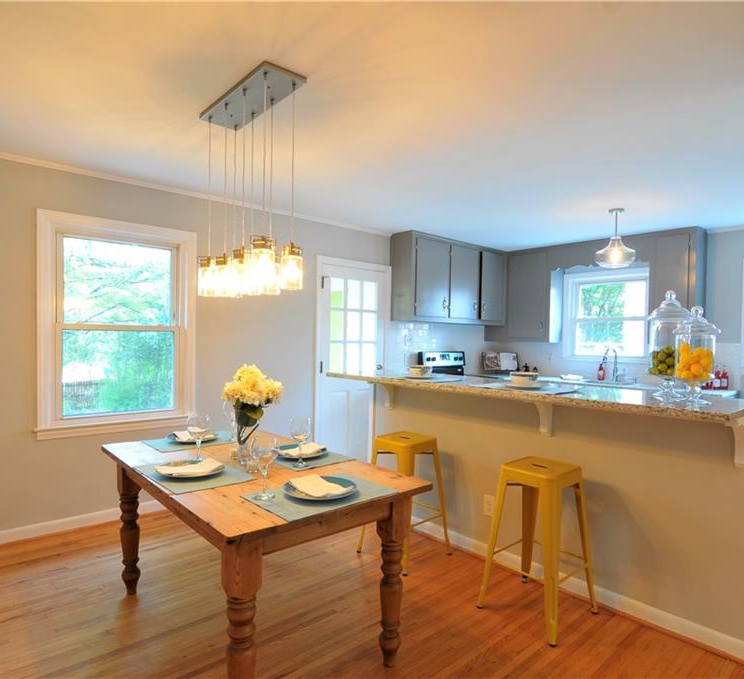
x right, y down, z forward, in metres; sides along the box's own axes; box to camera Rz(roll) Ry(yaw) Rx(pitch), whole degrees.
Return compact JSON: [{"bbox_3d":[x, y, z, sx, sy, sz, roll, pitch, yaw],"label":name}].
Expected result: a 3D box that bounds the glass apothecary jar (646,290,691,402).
[{"bbox_3d":[1.407,0.026,2.143,0.185,0.500,0.185,1,0,45],"label":"glass apothecary jar"}]

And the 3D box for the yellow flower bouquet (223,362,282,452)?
[{"bbox_3d":[-0.531,0.313,2.047,0.265,0.395,0.250,1,1,-14],"label":"yellow flower bouquet"}]

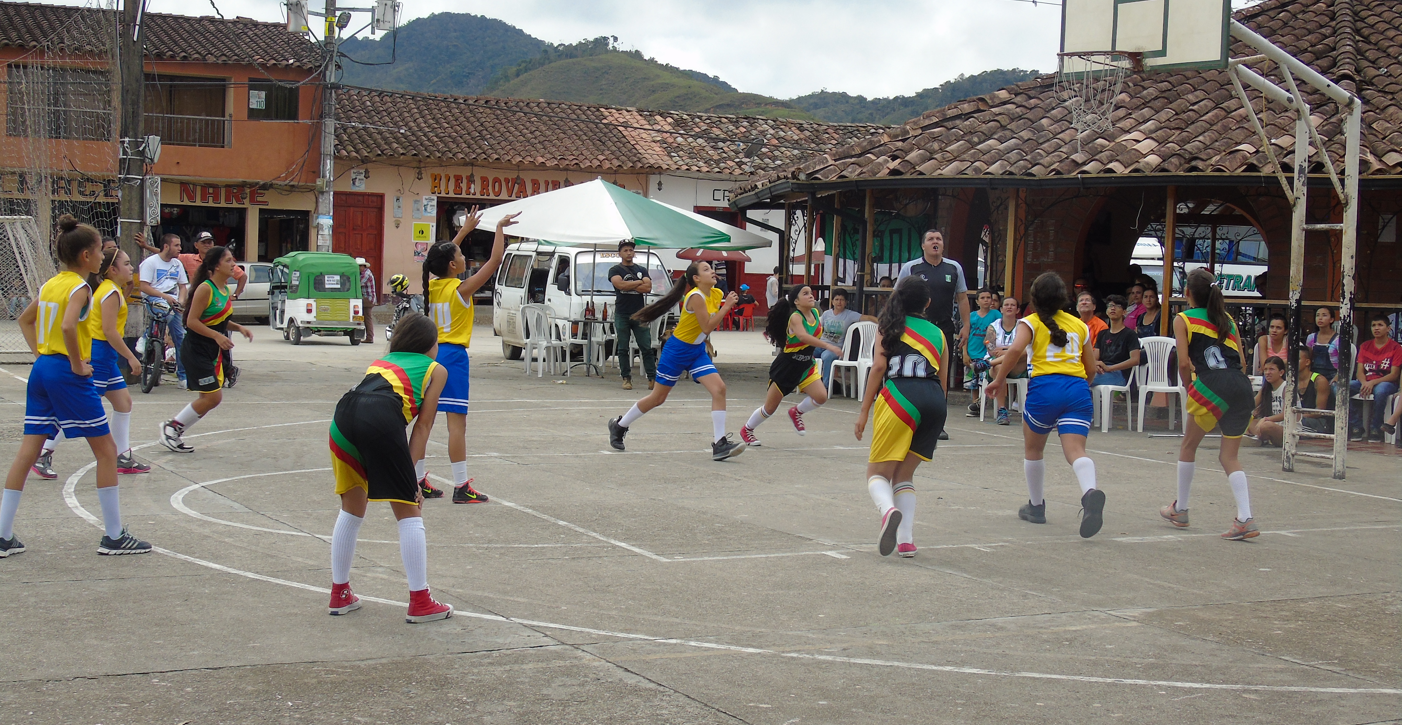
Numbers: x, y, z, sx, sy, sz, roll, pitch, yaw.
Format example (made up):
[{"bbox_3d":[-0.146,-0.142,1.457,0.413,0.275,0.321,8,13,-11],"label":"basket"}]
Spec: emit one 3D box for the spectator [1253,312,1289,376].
[{"bbox_3d":[5.480,0.106,17.822,0.460,1.166,0.750,3,3,25],"label":"spectator"}]

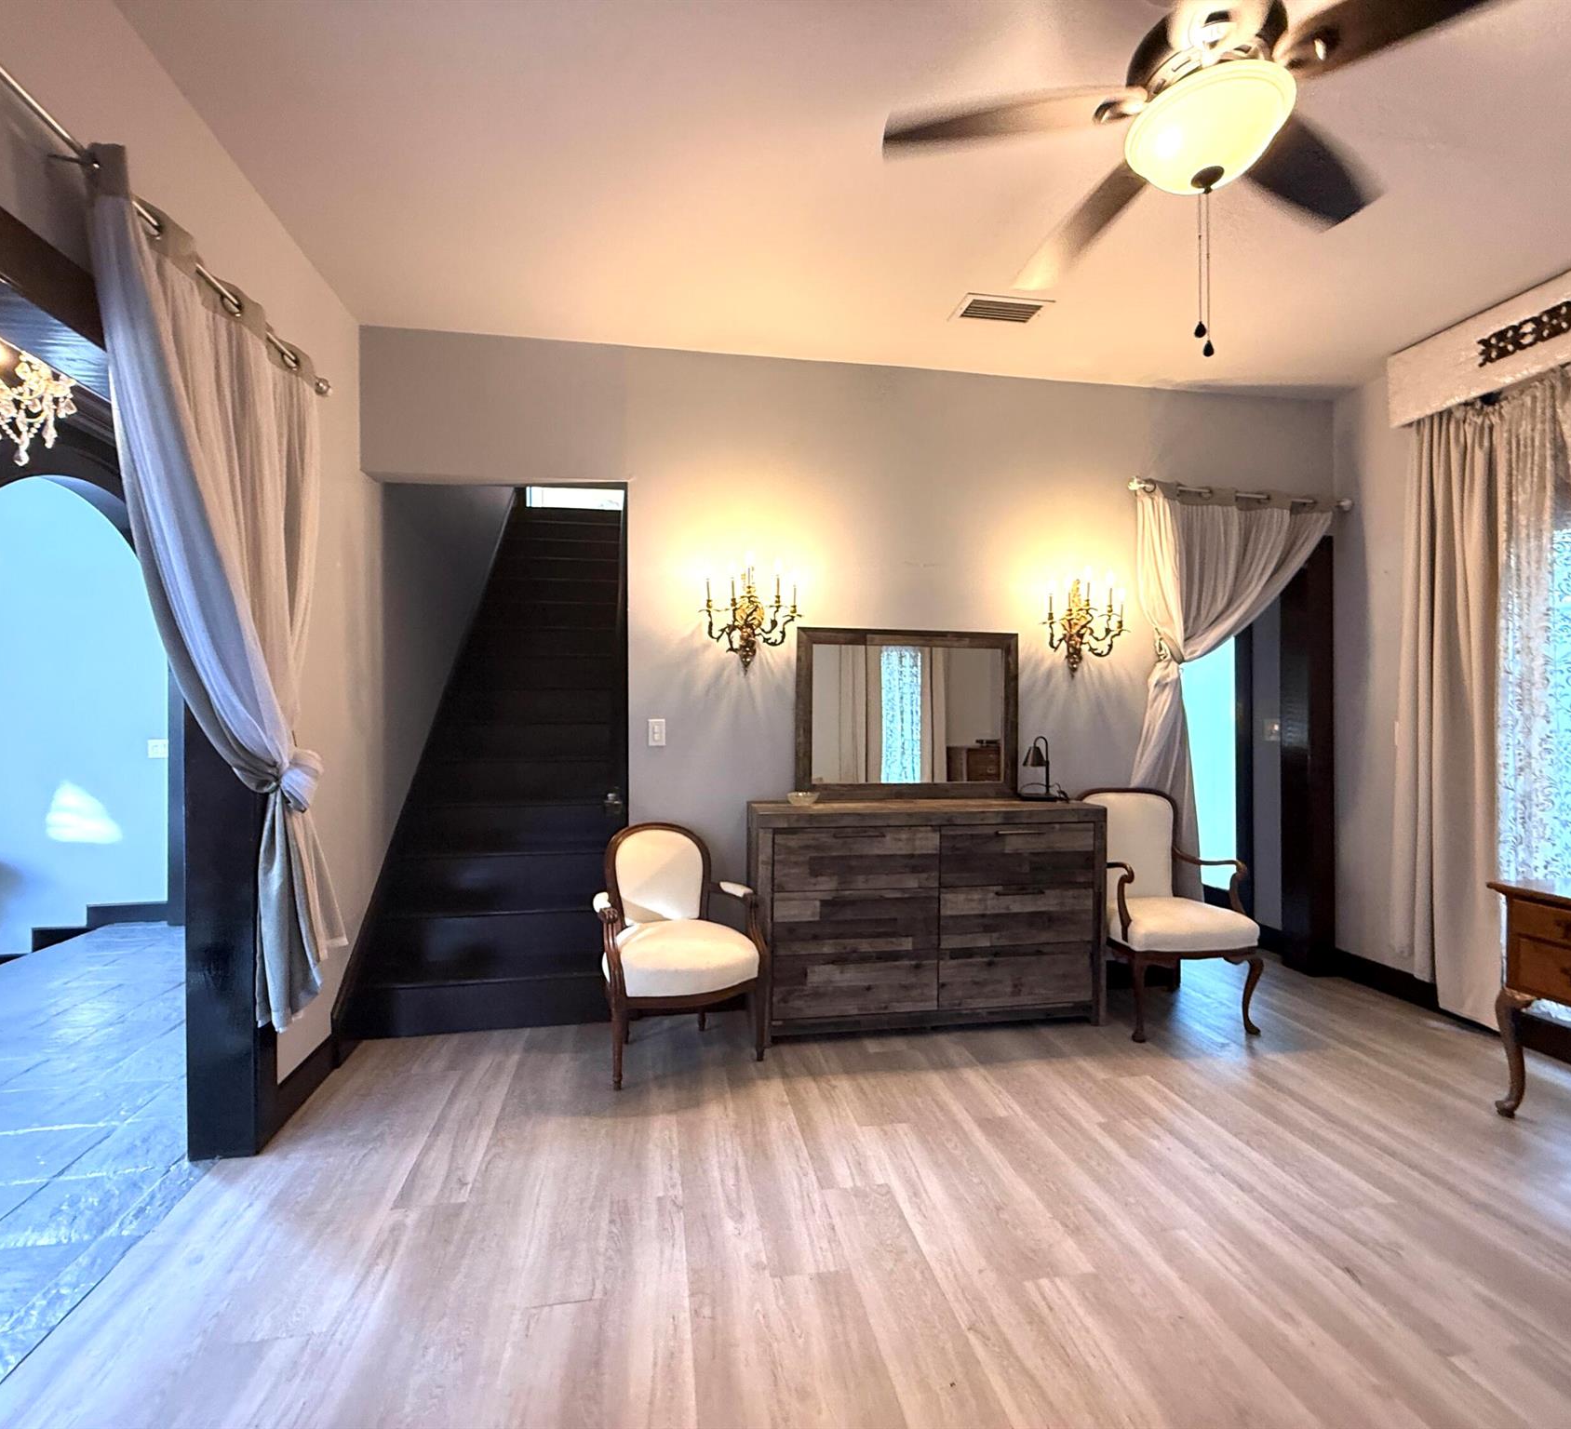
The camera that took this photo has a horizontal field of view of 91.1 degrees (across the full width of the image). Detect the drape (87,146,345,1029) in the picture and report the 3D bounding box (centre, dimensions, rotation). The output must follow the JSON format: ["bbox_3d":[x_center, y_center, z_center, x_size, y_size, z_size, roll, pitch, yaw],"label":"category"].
[{"bbox_3d":[-1.488,-0.089,2.178,0.170,2.060,1.280,0,0,-10],"label":"drape"}]

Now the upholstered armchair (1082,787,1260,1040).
[{"bbox_3d":[1.657,0.843,3.439,0.620,0.970,0.650,0,0,-6],"label":"upholstered armchair"}]

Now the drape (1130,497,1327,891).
[{"bbox_3d":[2.211,-0.079,3.818,1.120,2.040,0.130,0,0,-10],"label":"drape"}]

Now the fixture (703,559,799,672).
[{"bbox_3d":[-0.145,-0.433,3.369,0.430,0.470,0.250,0,0,-10],"label":"fixture"}]

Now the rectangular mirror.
[{"bbox_3d":[0.582,0.001,3.576,1.065,0.785,0.045,0,0,-10],"label":"rectangular mirror"}]

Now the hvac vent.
[{"bbox_3d":[0.870,-1.617,3.114,0.365,0.025,0.210,0,0,-10],"label":"hvac vent"}]

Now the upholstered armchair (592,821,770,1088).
[{"bbox_3d":[-0.435,0.895,3.057,0.630,0.885,0.570,0,0,-24],"label":"upholstered armchair"}]

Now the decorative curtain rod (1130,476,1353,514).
[{"bbox_3d":[2.268,-1.089,3.816,1.230,0.060,0.085,0,0,-10],"label":"decorative curtain rod"}]

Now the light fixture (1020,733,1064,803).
[{"bbox_3d":[1.161,0.247,3.535,0.200,0.295,0.130,0,0,-27],"label":"light fixture"}]

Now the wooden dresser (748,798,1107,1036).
[{"bbox_3d":[0.610,0.865,3.393,1.515,0.934,0.410,0,0,-10],"label":"wooden dresser"}]

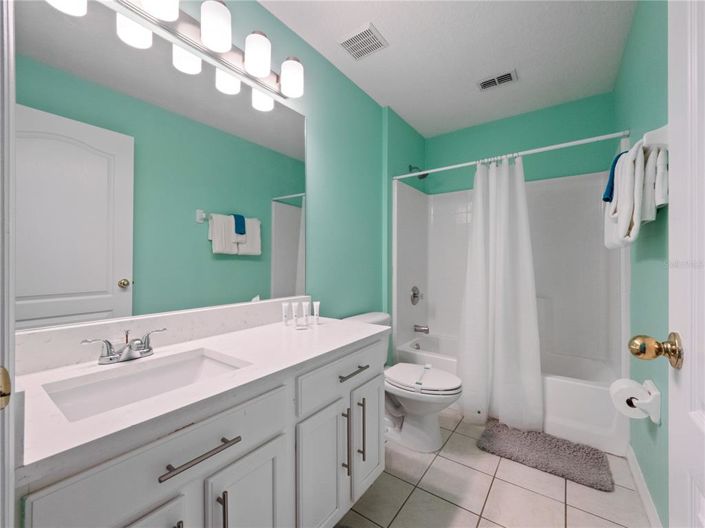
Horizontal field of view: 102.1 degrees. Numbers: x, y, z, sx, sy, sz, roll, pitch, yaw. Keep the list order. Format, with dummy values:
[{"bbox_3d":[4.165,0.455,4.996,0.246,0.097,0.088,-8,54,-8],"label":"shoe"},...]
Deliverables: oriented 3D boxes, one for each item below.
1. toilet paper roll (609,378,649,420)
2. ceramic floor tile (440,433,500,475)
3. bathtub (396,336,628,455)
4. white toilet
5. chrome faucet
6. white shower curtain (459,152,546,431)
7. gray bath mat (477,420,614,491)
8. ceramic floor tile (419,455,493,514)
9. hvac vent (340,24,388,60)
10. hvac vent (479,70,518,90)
[{"bbox_3d":[1.189,0.568,1.221,0.132,0.132,0.105,0,0,36],"label":"toilet paper roll"},{"bbox_3d":[0.712,1.140,1.724,0.300,0.010,0.300,0,0,36],"label":"ceramic floor tile"},{"bbox_3d":[1.210,0.946,2.395,1.520,0.378,0.723,0,0,36],"label":"bathtub"},{"bbox_3d":[0.344,0.762,1.922,0.788,0.745,0.460,0,0,36],"label":"white toilet"},{"bbox_3d":[-0.754,0.277,0.960,0.140,0.104,0.232,0,0,36],"label":"chrome faucet"},{"bbox_3d":[1.011,0.168,1.986,0.540,1.865,0.200,0,0,36],"label":"white shower curtain"},{"bbox_3d":[1.141,1.123,1.726,0.618,0.025,0.365,0,0,34],"label":"gray bath mat"},{"bbox_3d":[0.535,1.140,1.482,0.300,0.010,0.300,0,0,36],"label":"ceramic floor tile"},{"bbox_3d":[0.069,-1.357,1.757,0.240,0.022,0.198,0,0,36],"label":"hvac vent"},{"bbox_3d":[1.072,-1.358,2.121,0.253,0.020,0.146,0,0,36],"label":"hvac vent"}]

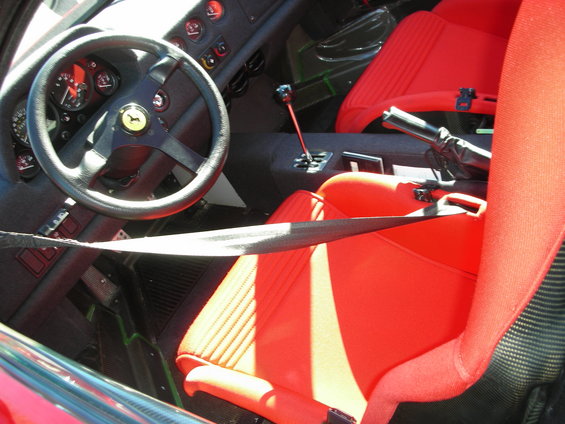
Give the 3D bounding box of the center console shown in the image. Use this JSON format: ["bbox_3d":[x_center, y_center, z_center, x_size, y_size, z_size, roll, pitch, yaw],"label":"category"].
[{"bbox_3d":[0.179,-0.078,1.380,0.860,0.180,0.165,6,50,40],"label":"center console"}]

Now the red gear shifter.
[{"bbox_3d":[0.035,-0.199,1.307,0.043,0.217,0.043,13,54,34],"label":"red gear shifter"}]

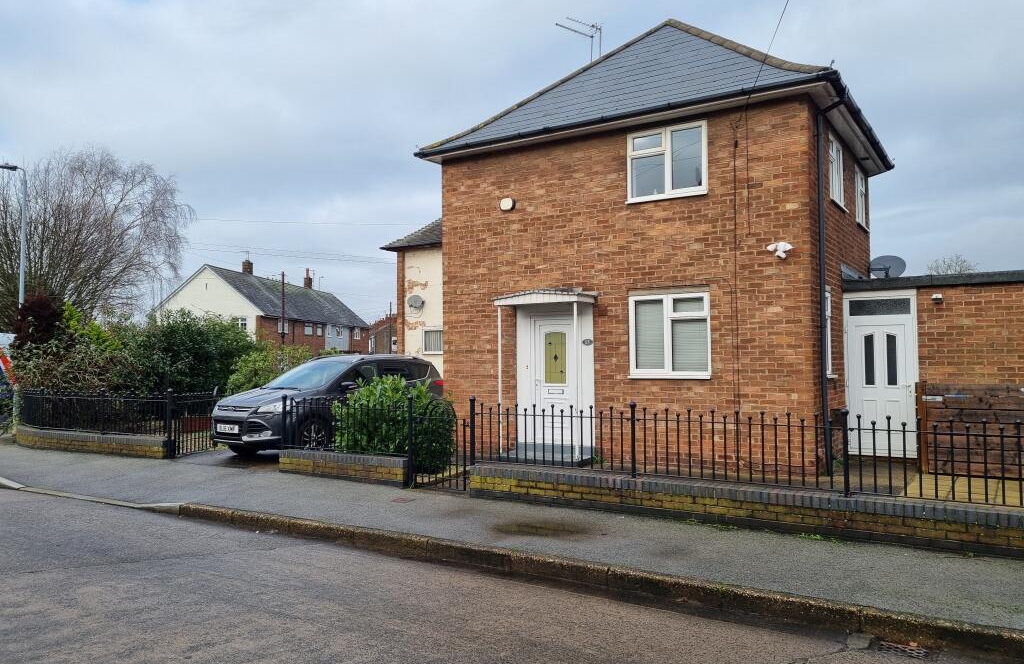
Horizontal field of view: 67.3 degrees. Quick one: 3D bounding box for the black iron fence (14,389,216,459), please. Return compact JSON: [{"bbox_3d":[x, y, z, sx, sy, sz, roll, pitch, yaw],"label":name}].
[{"bbox_3d":[-7.446,1.546,14.075,5.500,1.120,0.900,-2,-3,33],"label":"black iron fence"}]

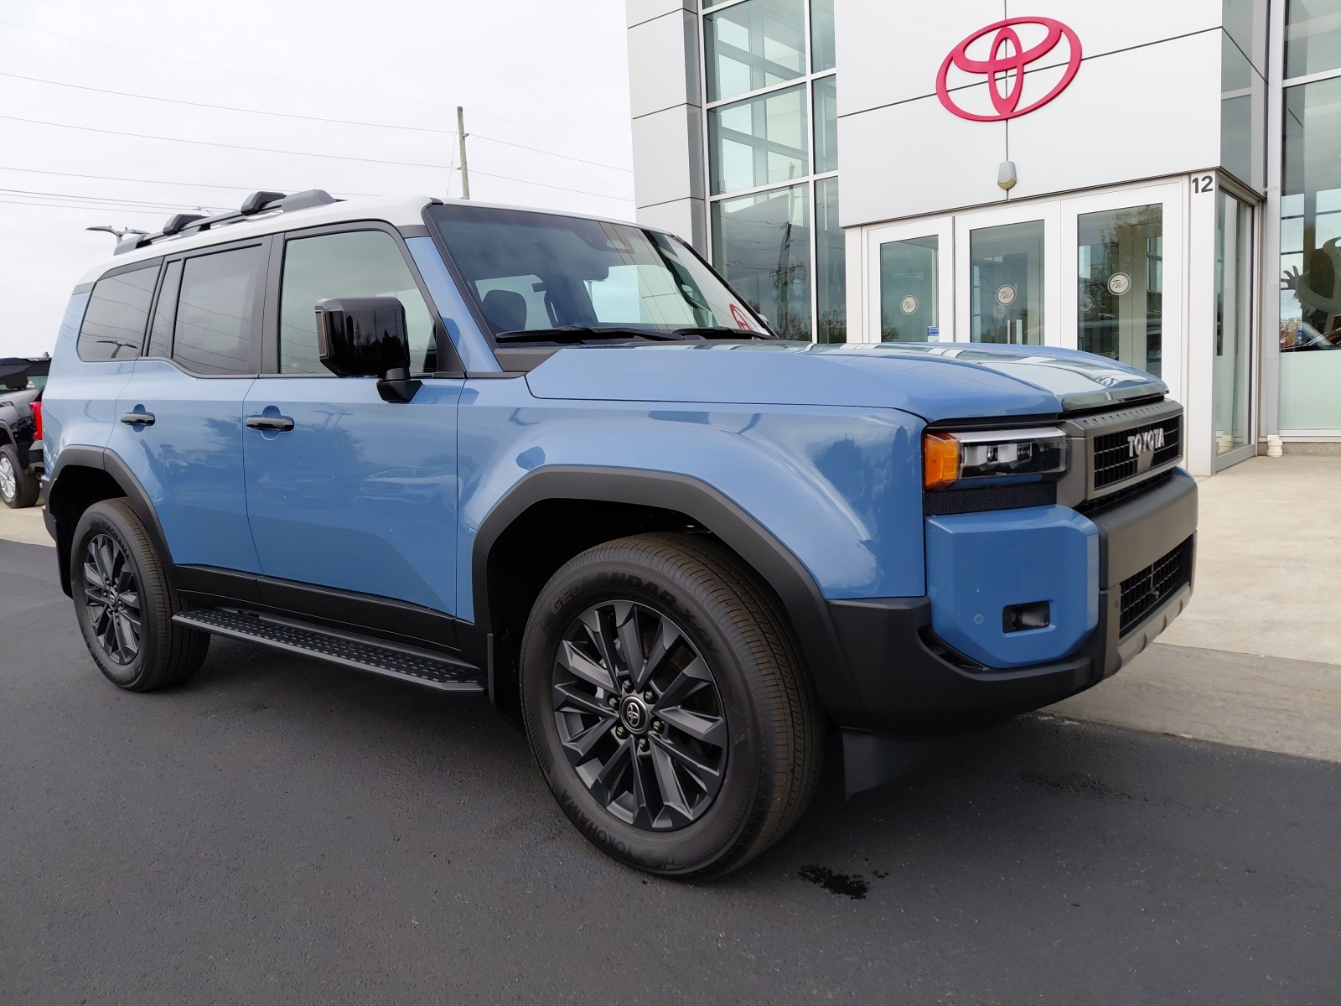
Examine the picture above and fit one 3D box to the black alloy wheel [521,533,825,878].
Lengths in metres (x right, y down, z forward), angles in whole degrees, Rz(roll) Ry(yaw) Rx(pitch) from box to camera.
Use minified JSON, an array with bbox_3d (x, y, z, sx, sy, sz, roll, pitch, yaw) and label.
[{"bbox_3d":[-0.017,0.489,2.398,0.820,0.815,0.265,3,8,39],"label":"black alloy wheel"}]

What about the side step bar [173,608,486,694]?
[{"bbox_3d":[-1.165,0.478,3.234,1.690,0.060,0.200,4,8,37],"label":"side step bar"}]

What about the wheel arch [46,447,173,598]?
[{"bbox_3d":[-2.268,0.036,3.953,1.160,0.560,0.100,4,8,37],"label":"wheel arch"}]

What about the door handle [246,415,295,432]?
[{"bbox_3d":[-1.326,-0.265,3.207,0.255,0.045,0.050,4,8,37],"label":"door handle"}]

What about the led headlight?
[{"bbox_3d":[0.658,-0.090,1.935,0.150,0.108,0.400,4,8,37],"label":"led headlight"}]

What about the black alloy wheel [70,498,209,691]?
[{"bbox_3d":[-2.268,0.381,4.138,0.820,0.815,0.265,3,7,38],"label":"black alloy wheel"}]

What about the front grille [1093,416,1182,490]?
[{"bbox_3d":[1.174,-0.136,2.450,0.060,0.135,0.950,4,8,37],"label":"front grille"}]

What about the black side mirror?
[{"bbox_3d":[-0.827,-0.416,2.654,0.195,0.262,0.260,4,8,37],"label":"black side mirror"}]

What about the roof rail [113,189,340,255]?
[{"bbox_3d":[-1.844,-1.110,3.883,1.720,0.082,0.060,4,8,37],"label":"roof rail"}]

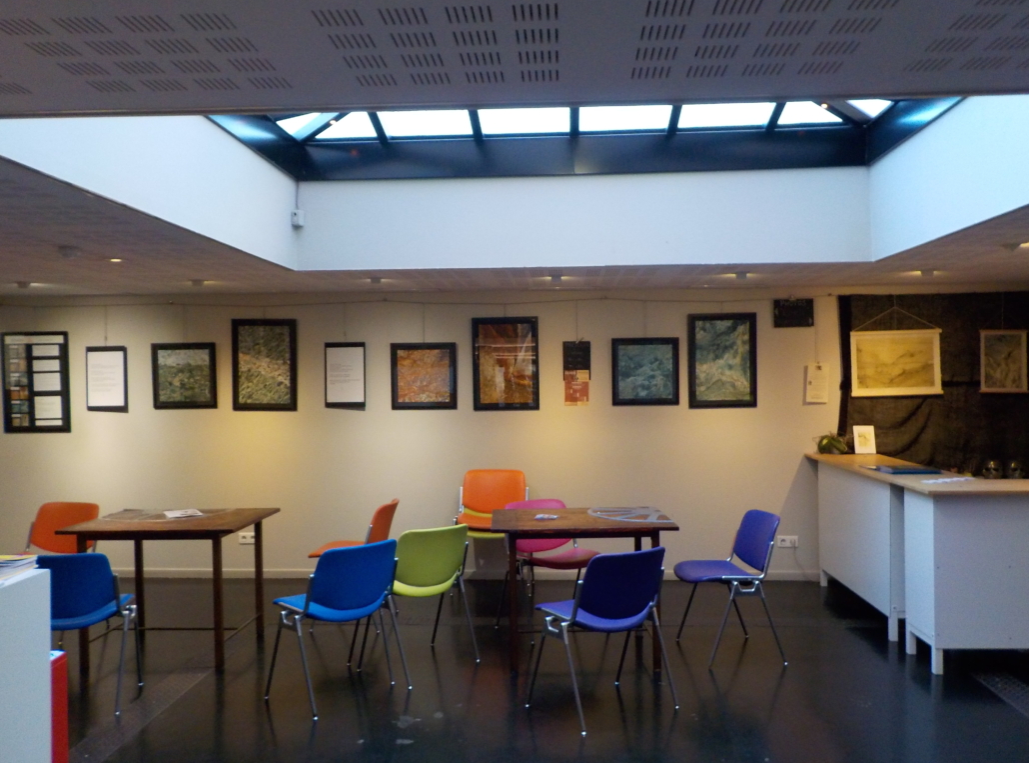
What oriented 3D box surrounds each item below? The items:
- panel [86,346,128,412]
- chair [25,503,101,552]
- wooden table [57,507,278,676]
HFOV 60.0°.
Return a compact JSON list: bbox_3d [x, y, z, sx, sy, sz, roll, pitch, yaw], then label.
[{"bbox_3d":[-3.173,-0.016,6.952,0.321,0.505,0.025,-1,0,3],"label":"panel"},{"bbox_3d":[-2.916,1.187,5.547,0.560,0.765,0.570,-1,0,15],"label":"chair"},{"bbox_3d":[-1.922,1.153,5.066,0.955,0.750,0.790,-1,0,2],"label":"wooden table"}]

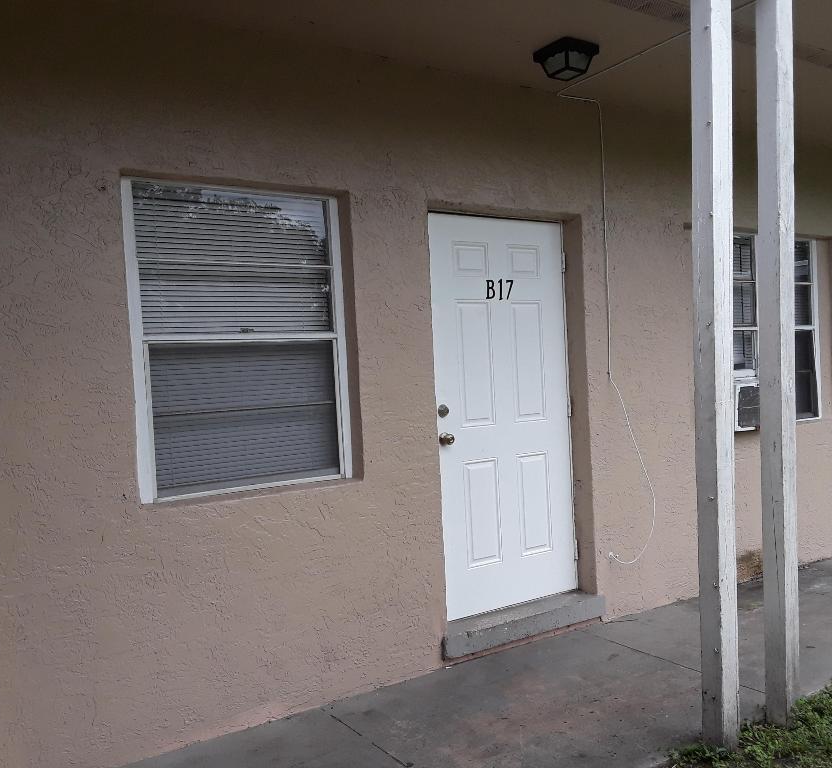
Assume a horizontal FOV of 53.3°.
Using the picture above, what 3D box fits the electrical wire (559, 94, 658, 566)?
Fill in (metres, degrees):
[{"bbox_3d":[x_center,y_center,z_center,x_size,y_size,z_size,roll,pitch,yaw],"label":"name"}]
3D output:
[{"bbox_3d":[1.085,-0.263,4.556,0.620,2.560,0.050,-3,1,-33],"label":"electrical wire"}]

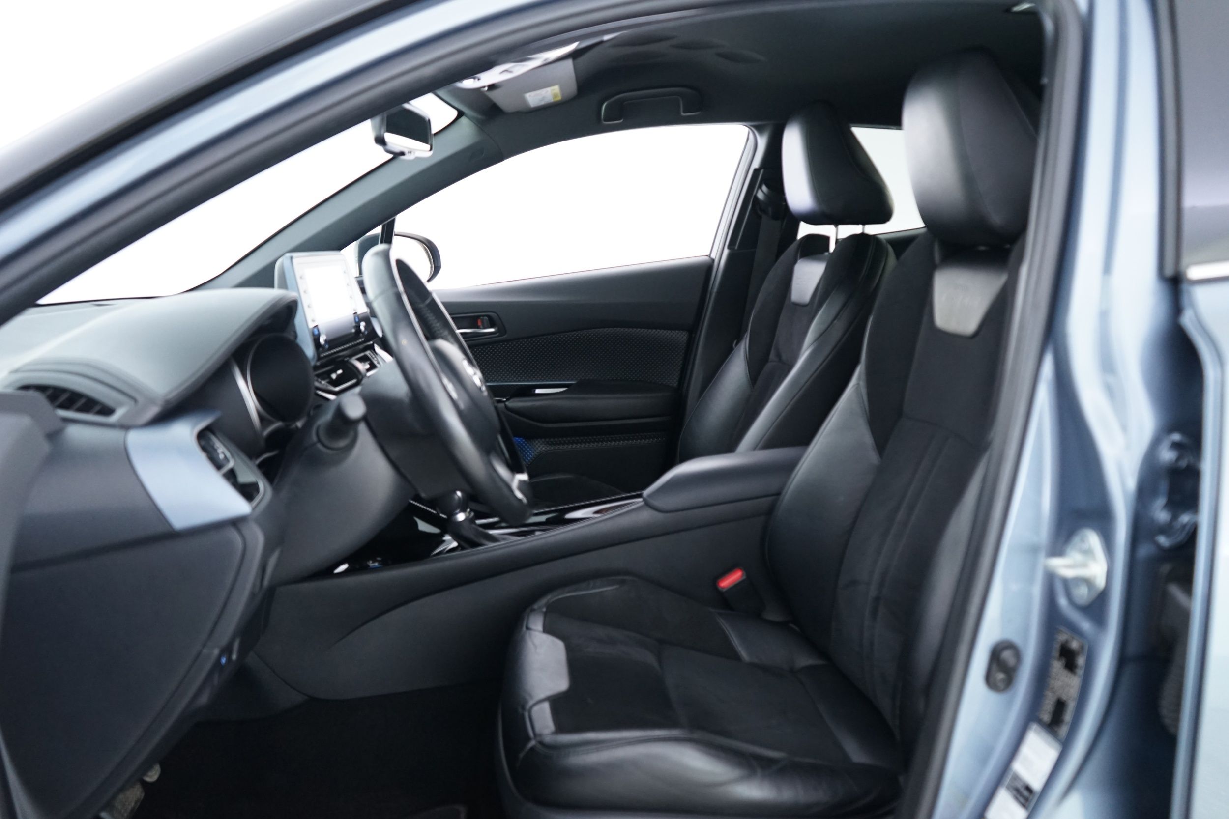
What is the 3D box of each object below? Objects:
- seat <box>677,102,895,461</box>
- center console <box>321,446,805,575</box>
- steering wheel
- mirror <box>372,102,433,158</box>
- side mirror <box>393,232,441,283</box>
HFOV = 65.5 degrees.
[{"bbox_3d":[0.184,-0.088,1.868,0.800,0.980,0.520,-3,10,-5],"label":"seat"},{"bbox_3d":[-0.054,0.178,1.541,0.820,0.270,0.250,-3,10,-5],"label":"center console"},{"bbox_3d":[-0.208,-0.021,1.143,0.090,0.370,0.370,-28,11,0],"label":"steering wheel"},{"bbox_3d":[-0.317,-0.417,1.419,0.045,0.075,0.225,-1,10,6],"label":"mirror"},{"bbox_3d":[-0.522,-0.367,2.346,0.130,0.150,0.210,1,10,13],"label":"side mirror"}]

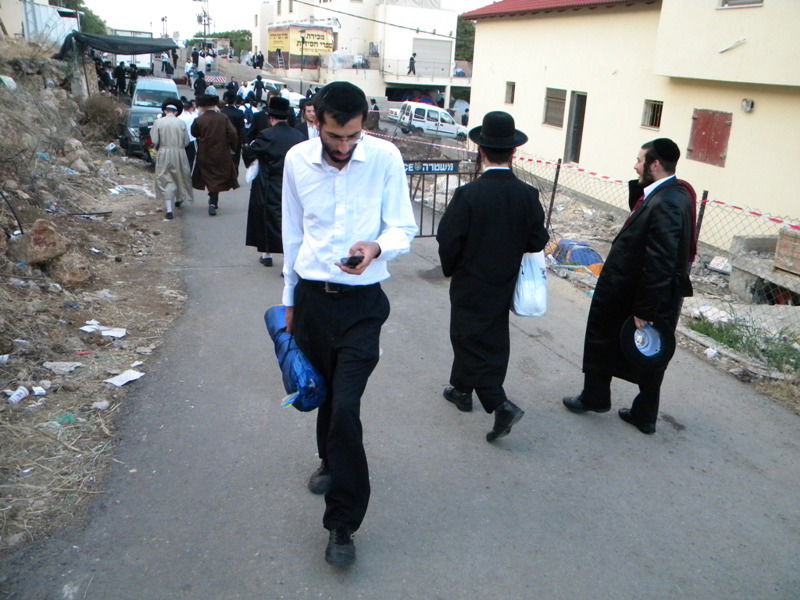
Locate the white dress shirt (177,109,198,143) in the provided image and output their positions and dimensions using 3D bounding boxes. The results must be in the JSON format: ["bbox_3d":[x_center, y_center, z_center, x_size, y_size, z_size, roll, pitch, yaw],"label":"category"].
[{"bbox_3d":[-3.546,-2.922,10.900,0.460,0.650,0.280,-3,21,-14],"label":"white dress shirt"}]

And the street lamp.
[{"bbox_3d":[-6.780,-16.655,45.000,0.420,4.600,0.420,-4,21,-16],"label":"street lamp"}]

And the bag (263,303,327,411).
[{"bbox_3d":[-0.396,0.204,2.420,0.145,0.145,0.460,-7,59,-26],"label":"bag"}]

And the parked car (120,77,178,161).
[{"bbox_3d":[-7.512,-5.523,19.800,1.850,2.050,4.700,-4,21,-18],"label":"parked car"}]

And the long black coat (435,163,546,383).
[{"bbox_3d":[0.512,-0.107,3.600,0.560,1.240,0.400,-3,19,-15],"label":"long black coat"}]

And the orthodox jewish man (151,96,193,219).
[{"bbox_3d":[-3.540,-2.220,10.018,0.620,1.780,0.550,-3,19,-15],"label":"orthodox jewish man"}]

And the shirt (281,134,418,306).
[{"bbox_3d":[-0.173,-0.251,2.297,0.500,0.630,0.370,1,19,-3],"label":"shirt"}]

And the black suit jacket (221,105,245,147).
[{"bbox_3d":[-2.830,-2.922,10.900,0.500,0.760,0.300,-3,21,-14],"label":"black suit jacket"}]

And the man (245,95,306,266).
[{"bbox_3d":[-1.407,-1.296,7.200,0.620,1.860,0.500,-4,21,-16],"label":"man"}]

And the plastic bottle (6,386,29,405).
[{"bbox_3d":[-2.154,0.536,3.640,0.072,0.072,0.130,9,20,20],"label":"plastic bottle"}]

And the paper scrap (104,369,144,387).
[{"bbox_3d":[-1.831,0.511,4.309,0.145,0.020,0.220,12,22,24],"label":"paper scrap"}]

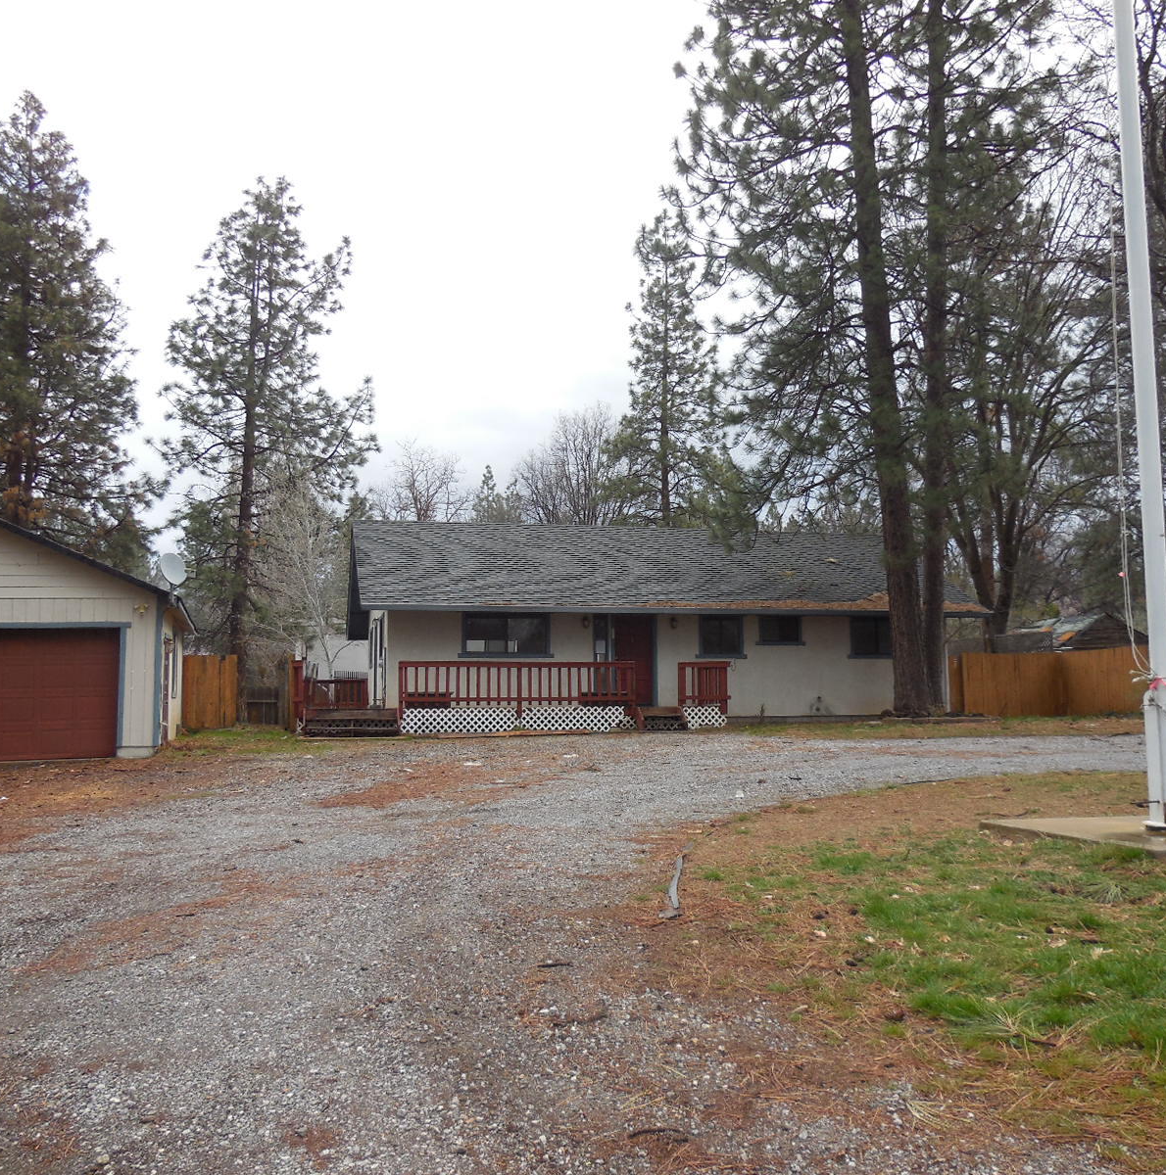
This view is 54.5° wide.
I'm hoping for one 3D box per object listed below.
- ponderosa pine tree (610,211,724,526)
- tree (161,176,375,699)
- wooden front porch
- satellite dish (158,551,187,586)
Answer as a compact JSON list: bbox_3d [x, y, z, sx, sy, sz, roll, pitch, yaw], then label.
[{"bbox_3d":[3.421,-5.227,45.786,4.754,20.837,4.754,1,-6,-13],"label":"ponderosa pine tree"},{"bbox_3d":[-9.796,-4.538,35.671,6.626,17.575,6.626,1,-6,-13],"label":"tree"},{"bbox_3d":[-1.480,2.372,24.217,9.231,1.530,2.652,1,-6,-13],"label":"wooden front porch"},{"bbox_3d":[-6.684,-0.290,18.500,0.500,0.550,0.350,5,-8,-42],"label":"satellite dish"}]

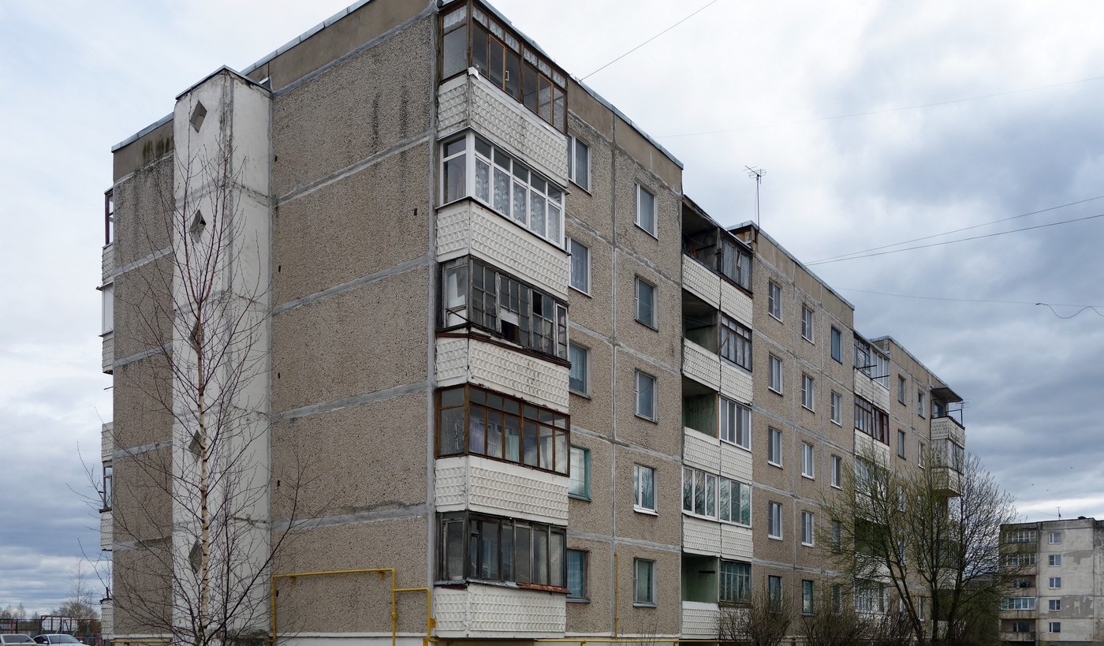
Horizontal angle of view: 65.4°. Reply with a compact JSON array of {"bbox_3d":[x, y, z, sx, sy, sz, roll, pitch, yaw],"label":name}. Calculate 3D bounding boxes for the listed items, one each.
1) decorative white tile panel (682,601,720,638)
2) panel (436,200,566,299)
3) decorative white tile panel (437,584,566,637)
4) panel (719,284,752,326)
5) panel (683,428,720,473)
[{"bbox_3d":[4.841,9.797,28.300,0.150,1.126,2.719,-13,-22,33],"label":"decorative white tile panel"},{"bbox_3d":[-1.004,-1.431,18.900,0.911,1.179,3.493,-13,-22,33],"label":"panel"},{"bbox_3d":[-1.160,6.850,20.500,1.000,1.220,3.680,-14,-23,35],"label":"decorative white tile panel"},{"bbox_3d":[6.848,-0.645,31.800,0.150,1.080,2.500,-14,-23,35],"label":"panel"},{"bbox_3d":[5.107,4.360,29.400,0.150,1.220,2.420,-14,-23,35],"label":"panel"}]

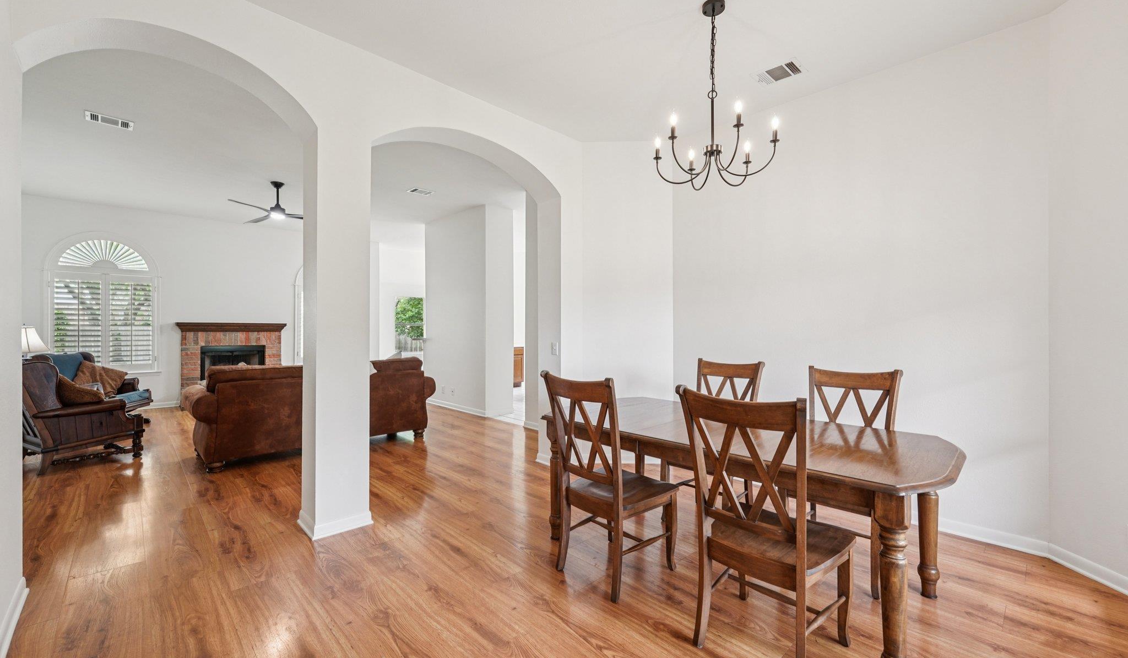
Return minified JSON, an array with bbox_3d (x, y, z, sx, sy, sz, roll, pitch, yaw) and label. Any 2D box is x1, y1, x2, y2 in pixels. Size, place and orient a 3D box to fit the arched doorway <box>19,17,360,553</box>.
[{"bbox_3d":[-1.974,-0.091,2.414,1.310,2.703,0.315,0,0,-43],"label":"arched doorway"}]

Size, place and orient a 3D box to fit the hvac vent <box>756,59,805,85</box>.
[{"bbox_3d":[1.521,-1.796,3.098,0.250,0.025,0.290,0,0,-43],"label":"hvac vent"}]

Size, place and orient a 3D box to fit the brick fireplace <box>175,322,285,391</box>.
[{"bbox_3d":[-5.513,0.583,7.300,1.449,1.355,0.560,0,0,-43],"label":"brick fireplace"}]

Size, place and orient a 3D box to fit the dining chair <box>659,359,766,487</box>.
[{"bbox_3d":[0.965,0.743,2.897,0.548,1.033,0.485,0,0,-43],"label":"dining chair"}]

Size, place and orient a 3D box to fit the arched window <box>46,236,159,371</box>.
[{"bbox_3d":[-6.741,-0.359,6.458,1.159,2.054,0.100,0,0,-43],"label":"arched window"}]

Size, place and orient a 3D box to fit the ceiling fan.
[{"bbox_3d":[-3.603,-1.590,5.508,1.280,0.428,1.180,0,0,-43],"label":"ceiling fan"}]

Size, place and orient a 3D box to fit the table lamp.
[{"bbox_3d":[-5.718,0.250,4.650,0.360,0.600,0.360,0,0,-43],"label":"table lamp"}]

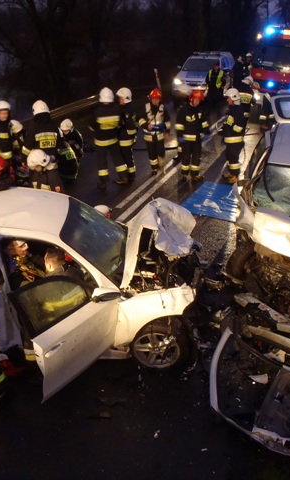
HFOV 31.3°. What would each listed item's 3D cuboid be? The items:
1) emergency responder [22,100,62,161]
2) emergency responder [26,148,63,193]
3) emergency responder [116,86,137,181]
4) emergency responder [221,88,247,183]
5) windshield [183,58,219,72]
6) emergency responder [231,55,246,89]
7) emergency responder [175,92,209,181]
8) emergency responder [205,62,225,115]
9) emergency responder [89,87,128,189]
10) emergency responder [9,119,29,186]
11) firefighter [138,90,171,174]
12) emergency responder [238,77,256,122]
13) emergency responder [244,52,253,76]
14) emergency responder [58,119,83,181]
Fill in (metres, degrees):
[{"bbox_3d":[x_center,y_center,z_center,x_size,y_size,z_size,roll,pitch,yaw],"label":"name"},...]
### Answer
[{"bbox_3d":[-1.833,-1.606,9.374,0.680,1.800,0.500,-5,25,-16],"label":"emergency responder"},{"bbox_3d":[-1.700,-0.945,8.639,0.650,1.200,0.750,-11,27,-27],"label":"emergency responder"},{"bbox_3d":[-0.380,-2.120,10.470,0.480,1.850,0.550,-20,31,-37],"label":"emergency responder"},{"bbox_3d":[1.814,-2.055,10.281,0.500,1.820,0.560,-4,24,-7],"label":"emergency responder"},{"bbox_3d":[1.940,-6.050,17.900,1.400,0.450,0.650,5,25,12],"label":"windshield"},{"bbox_3d":[3.140,-5.330,17.600,0.450,1.780,0.550,-14,28,-27],"label":"emergency responder"},{"bbox_3d":[0.980,-2.130,10.530,0.660,1.830,0.450,-3,24,-5],"label":"emergency responder"},{"bbox_3d":[2.320,-4.980,16.970,0.620,1.780,0.420,6,25,13],"label":"emergency responder"},{"bbox_3d":[-0.702,-1.949,10.063,0.660,1.840,0.500,2,24,5],"label":"emergency responder"},{"bbox_3d":[-2.376,-1.611,9.832,0.600,1.400,0.600,15,27,27],"label":"emergency responder"},{"bbox_3d":[0.186,-2.316,11.108,0.660,1.830,0.500,3,24,2],"label":"firefighter"},{"bbox_3d":[2.620,-3.480,13.600,0.600,1.720,0.500,-14,28,-27],"label":"emergency responder"},{"bbox_3d":[4.293,-6.962,21.902,0.600,1.830,0.450,8,25,14],"label":"emergency responder"},{"bbox_3d":[-1.570,-1.920,10.900,0.600,1.200,0.650,-5,25,-10],"label":"emergency responder"}]

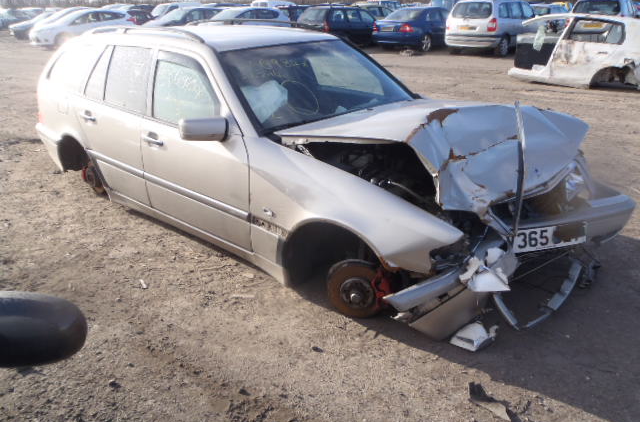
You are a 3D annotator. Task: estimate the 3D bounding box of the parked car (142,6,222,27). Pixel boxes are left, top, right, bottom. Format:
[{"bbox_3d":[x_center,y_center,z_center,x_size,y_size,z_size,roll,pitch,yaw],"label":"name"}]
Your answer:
[{"bbox_3d":[-5.476,-7.765,21.844,1.750,1.470,4.250,19,29,41],"label":"parked car"}]

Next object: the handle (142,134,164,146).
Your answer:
[{"bbox_3d":[-1.018,-0.428,3.148,0.220,0.045,0.050,18,28,39],"label":"handle"}]

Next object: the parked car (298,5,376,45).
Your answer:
[{"bbox_3d":[1.184,-8.035,22.313,1.740,1.480,4.500,18,28,38],"label":"parked car"}]

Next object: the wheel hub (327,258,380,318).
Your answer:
[{"bbox_3d":[0.155,0.386,2.486,0.290,0.290,0.120,18,28,39],"label":"wheel hub"}]

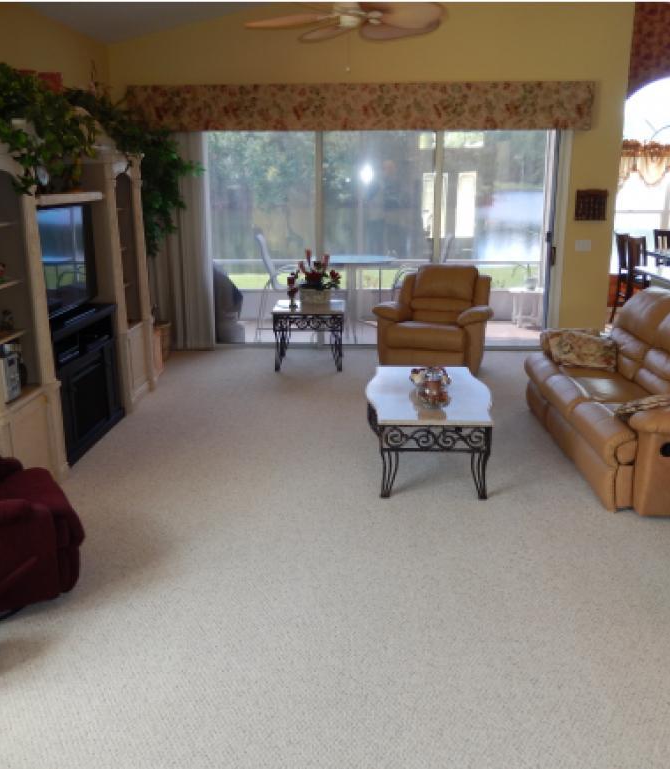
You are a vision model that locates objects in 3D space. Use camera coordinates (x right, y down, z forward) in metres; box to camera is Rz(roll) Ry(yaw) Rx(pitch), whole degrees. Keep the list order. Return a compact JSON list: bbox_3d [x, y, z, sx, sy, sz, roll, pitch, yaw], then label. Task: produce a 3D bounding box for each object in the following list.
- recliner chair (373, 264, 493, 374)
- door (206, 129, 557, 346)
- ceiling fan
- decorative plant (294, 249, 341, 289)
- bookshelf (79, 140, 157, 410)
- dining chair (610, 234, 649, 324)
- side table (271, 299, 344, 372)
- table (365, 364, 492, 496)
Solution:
[{"bbox_3d":[1.004,-0.673,7.300,0.980,0.990,0.950,5,15,22],"label":"recliner chair"},{"bbox_3d":[0.449,-1.476,7.540,3.543,2.202,0.120,1,16,3],"label":"door"},{"bbox_3d":[0.072,-2.426,4.671,1.320,0.400,1.320,0,14,2],"label":"ceiling fan"},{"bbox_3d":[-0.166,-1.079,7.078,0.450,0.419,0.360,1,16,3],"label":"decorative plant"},{"bbox_3d":[-1.848,-0.824,5.948,0.510,1.970,0.730,0,14,2],"label":"bookshelf"},{"bbox_3d":[3.498,-1.115,8.381,0.540,1.050,0.480,1,16,3],"label":"dining chair"},{"bbox_3d":[-0.244,-0.482,7.395,0.680,0.590,0.700,0,14,2],"label":"side table"},{"bbox_3d":[0.580,0.250,4.672,0.765,0.430,1.256,1,16,3],"label":"table"}]

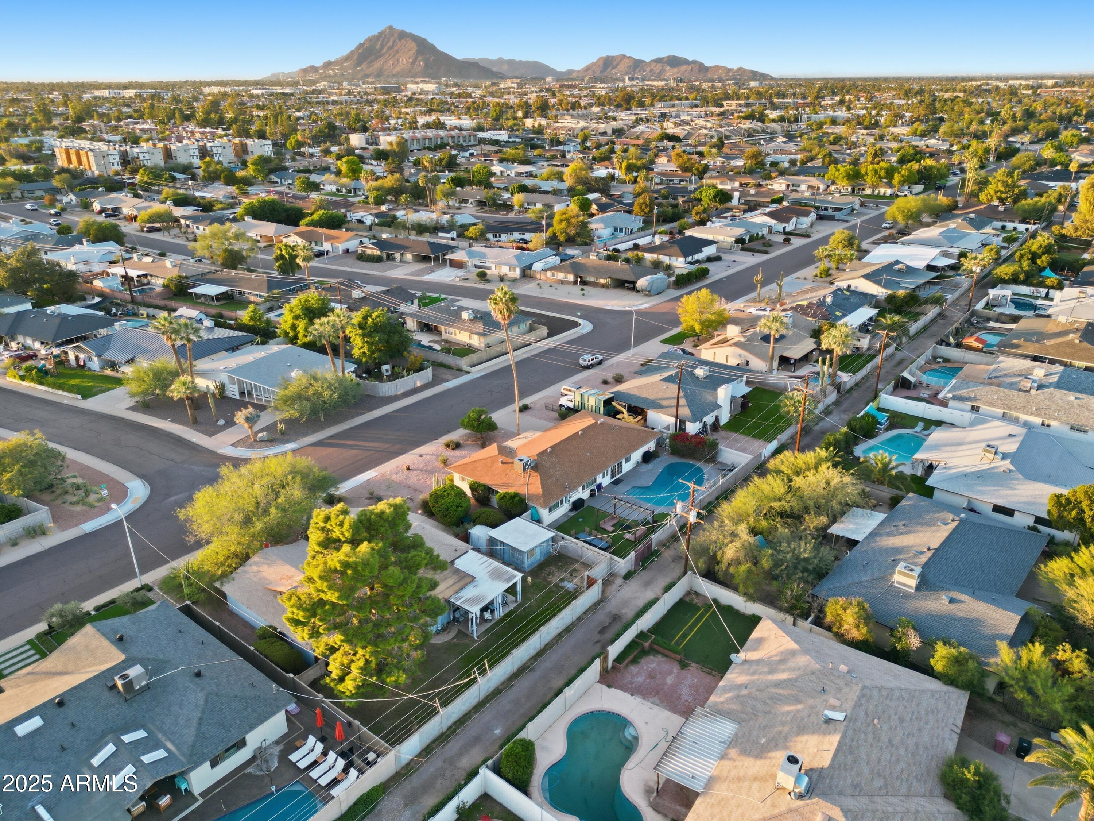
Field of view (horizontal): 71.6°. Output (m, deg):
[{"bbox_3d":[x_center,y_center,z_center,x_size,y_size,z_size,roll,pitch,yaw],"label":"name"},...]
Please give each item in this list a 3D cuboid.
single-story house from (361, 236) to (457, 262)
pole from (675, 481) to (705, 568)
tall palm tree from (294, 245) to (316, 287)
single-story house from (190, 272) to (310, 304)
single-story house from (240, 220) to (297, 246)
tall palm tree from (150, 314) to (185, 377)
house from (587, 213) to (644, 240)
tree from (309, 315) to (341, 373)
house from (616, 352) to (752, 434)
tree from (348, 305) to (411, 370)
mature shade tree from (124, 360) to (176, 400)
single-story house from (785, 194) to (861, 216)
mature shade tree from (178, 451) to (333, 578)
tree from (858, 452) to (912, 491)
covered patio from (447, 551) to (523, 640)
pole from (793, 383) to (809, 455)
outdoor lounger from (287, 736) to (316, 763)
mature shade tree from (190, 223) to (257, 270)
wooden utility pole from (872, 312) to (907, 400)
[{"bbox_3d":[-34.353,-40.179,189.122,22.079,4.200,12.015,12,27,27],"label":"single-story house"},{"bbox_3d":[12.466,10.322,66.340,3.000,9.630,0.900,18,30,36],"label":"pole"},{"bbox_3d":[-45.855,-26.941,145.532,4.100,10.000,4.100,0,24,0],"label":"tall palm tree"},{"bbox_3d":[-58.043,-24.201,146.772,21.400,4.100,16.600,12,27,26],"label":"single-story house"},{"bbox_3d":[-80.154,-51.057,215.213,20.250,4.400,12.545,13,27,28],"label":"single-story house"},{"bbox_3d":[-49.636,-6.536,101.227,4.694,13.398,4.694,-12,26,-24],"label":"tall palm tree"},{"bbox_3d":[21.615,-54.579,221.177,16.500,4.200,19.000,18,30,36],"label":"house"},{"bbox_3d":[-30.416,-7.686,105.712,4.333,11.620,4.333,-7,25,-15],"label":"tree"},{"bbox_3d":[18.175,-3.080,103.312,15.200,4.400,19.600,17,29,34],"label":"house"},{"bbox_3d":[-26.396,-11.557,117.264,10.200,9.260,9.800,0,24,0],"label":"tree"},{"bbox_3d":[-51.309,-3.822,98.549,6.200,5.400,6.200,0,24,0],"label":"mature shade tree"},{"bbox_3d":[91.371,-68.812,251.004,21.232,4.200,15.000,18,30,36],"label":"single-story house"},{"bbox_3d":[-24.350,8.952,64.212,12.400,9.300,12.400,0,24,0],"label":"mature shade tree"},{"bbox_3d":[36.923,6.349,82.023,5.900,4.180,5.800,0,24,0],"label":"tree"},{"bbox_3d":[-6.118,15.094,63.161,5.875,2.600,6.182,16,29,33],"label":"covered patio"},{"bbox_3d":[29.323,0.784,87.121,2.300,10.000,0.400,17,29,35],"label":"pole"},{"bbox_3d":[-15.945,22.217,49.630,0.700,0.930,1.820,17,29,35],"label":"outdoor lounger"},{"bbox_3d":[-71.700,-36.678,168.561,14.000,9.600,14.000,0,24,0],"label":"mature shade tree"},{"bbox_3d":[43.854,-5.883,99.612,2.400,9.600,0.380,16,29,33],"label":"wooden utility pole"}]

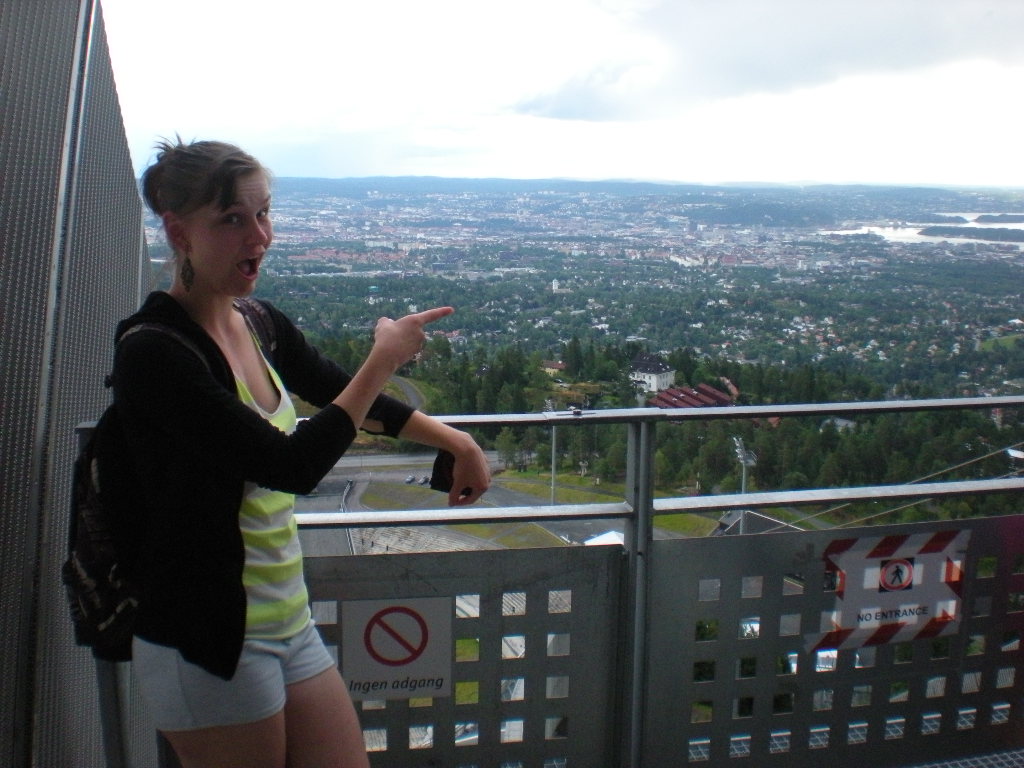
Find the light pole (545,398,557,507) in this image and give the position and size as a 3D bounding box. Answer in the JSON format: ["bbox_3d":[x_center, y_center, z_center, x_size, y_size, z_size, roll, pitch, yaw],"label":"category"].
[{"bbox_3d":[10.419,19.150,299.213,2.100,30.700,2.100,-5,12,-29],"label":"light pole"}]

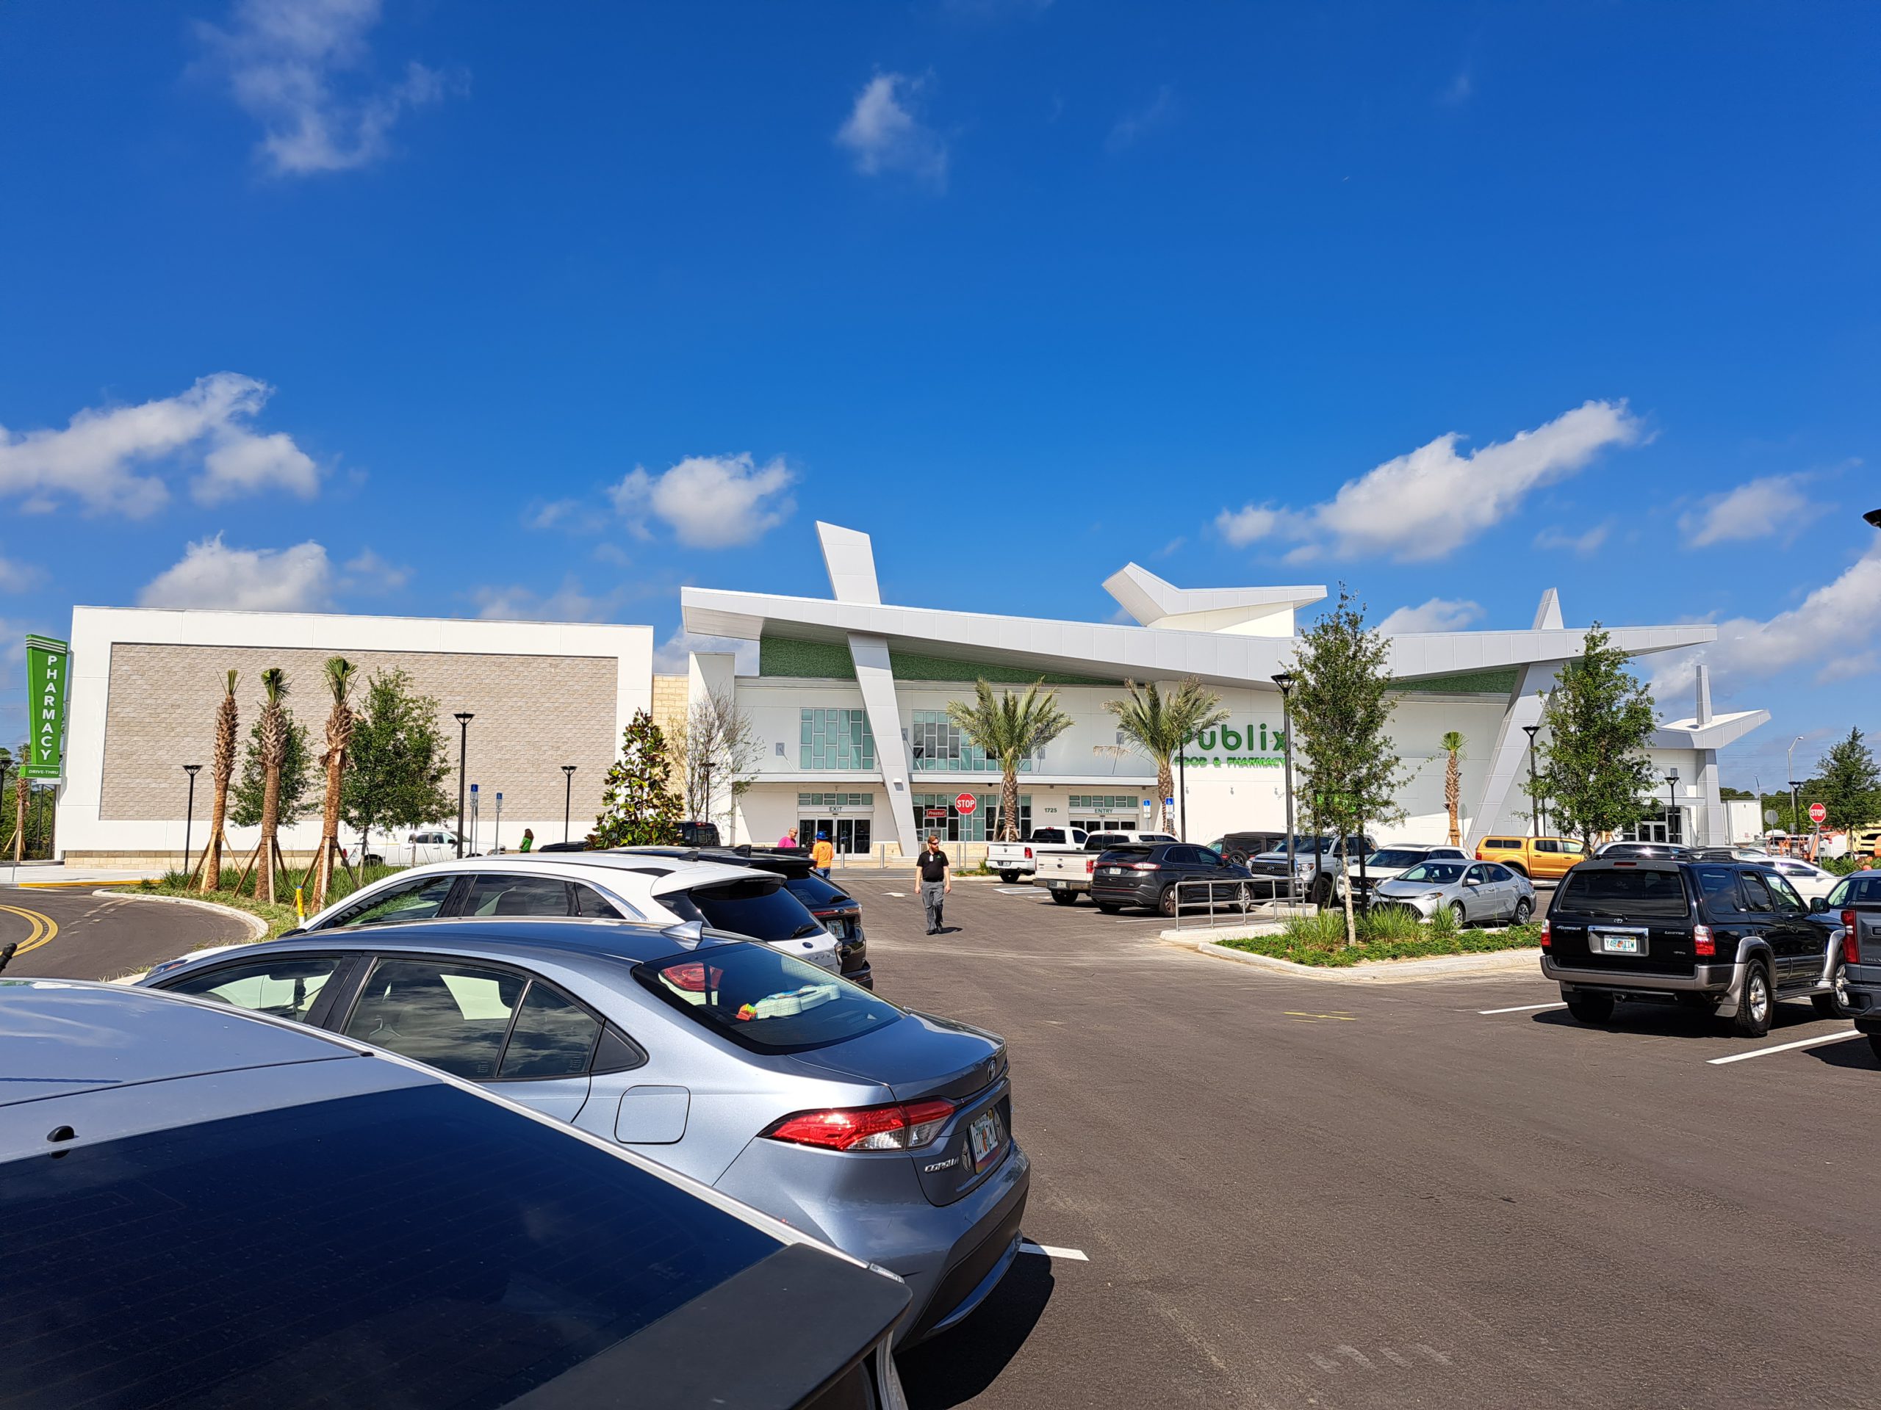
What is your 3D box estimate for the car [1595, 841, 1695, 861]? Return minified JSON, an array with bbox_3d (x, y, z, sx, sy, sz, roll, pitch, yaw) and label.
[{"bbox_3d":[22.945,5.224,41.180,4.750,1.720,1.870,-2,-6,21],"label":"car"}]

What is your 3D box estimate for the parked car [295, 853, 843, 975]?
[{"bbox_3d":[-2.961,1.801,8.645,4.770,1.685,1.890,-2,-6,20],"label":"parked car"}]

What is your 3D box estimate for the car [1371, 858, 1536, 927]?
[{"bbox_3d":[11.489,4.211,29.172,4.640,1.455,1.776,5,-8,-38],"label":"car"}]

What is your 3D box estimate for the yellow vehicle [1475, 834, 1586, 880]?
[{"bbox_3d":[21.785,5.672,46.668,5.350,1.830,1.870,-2,-6,17],"label":"yellow vehicle"}]

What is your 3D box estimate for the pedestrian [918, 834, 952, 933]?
[{"bbox_3d":[-0.102,3.105,22.700,0.580,1.762,0.420,0,-6,0],"label":"pedestrian"}]

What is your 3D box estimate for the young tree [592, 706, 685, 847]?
[{"bbox_3d":[-5.801,1.965,24.931,1.750,3.810,1.750,1,-6,-13],"label":"young tree"}]

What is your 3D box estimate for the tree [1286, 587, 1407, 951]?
[{"bbox_3d":[6.414,0.942,20.514,1.850,5.643,1.850,-2,-6,17],"label":"tree"}]

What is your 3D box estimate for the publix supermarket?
[{"bbox_3d":[0.194,1.863,87.837,86.200,16.850,50.000,1,-6,-11],"label":"publix supermarket"}]

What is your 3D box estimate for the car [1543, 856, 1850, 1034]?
[{"bbox_3d":[8.713,2.653,14.755,4.660,1.760,1.780,5,-8,-39],"label":"car"}]

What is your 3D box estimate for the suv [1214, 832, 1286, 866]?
[{"bbox_3d":[13.185,5.930,50.661,4.600,1.830,1.870,5,-8,-37],"label":"suv"}]

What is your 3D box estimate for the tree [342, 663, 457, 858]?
[{"bbox_3d":[-13.980,1.862,33.489,2.750,5.620,2.750,2,-6,-23],"label":"tree"}]

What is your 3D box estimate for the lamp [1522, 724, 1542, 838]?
[{"bbox_3d":[21.931,3.567,48.392,0.650,5.740,0.650,-3,-7,24],"label":"lamp"}]

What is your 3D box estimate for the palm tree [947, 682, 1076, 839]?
[{"bbox_3d":[2.623,2.595,48.496,4.500,7.157,4.500,1,-6,-11],"label":"palm tree"}]

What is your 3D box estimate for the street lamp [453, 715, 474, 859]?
[{"bbox_3d":[-15.491,2.864,42.433,0.670,5.275,0.670,2,-6,-20],"label":"street lamp"}]

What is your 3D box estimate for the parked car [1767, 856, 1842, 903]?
[{"bbox_3d":[23.076,5.041,36.473,4.700,1.460,1.820,-2,-6,21],"label":"parked car"}]

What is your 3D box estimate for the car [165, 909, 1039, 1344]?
[{"bbox_3d":[-1.969,1.560,5.109,4.630,1.435,1.780,-2,-6,19],"label":"car"}]

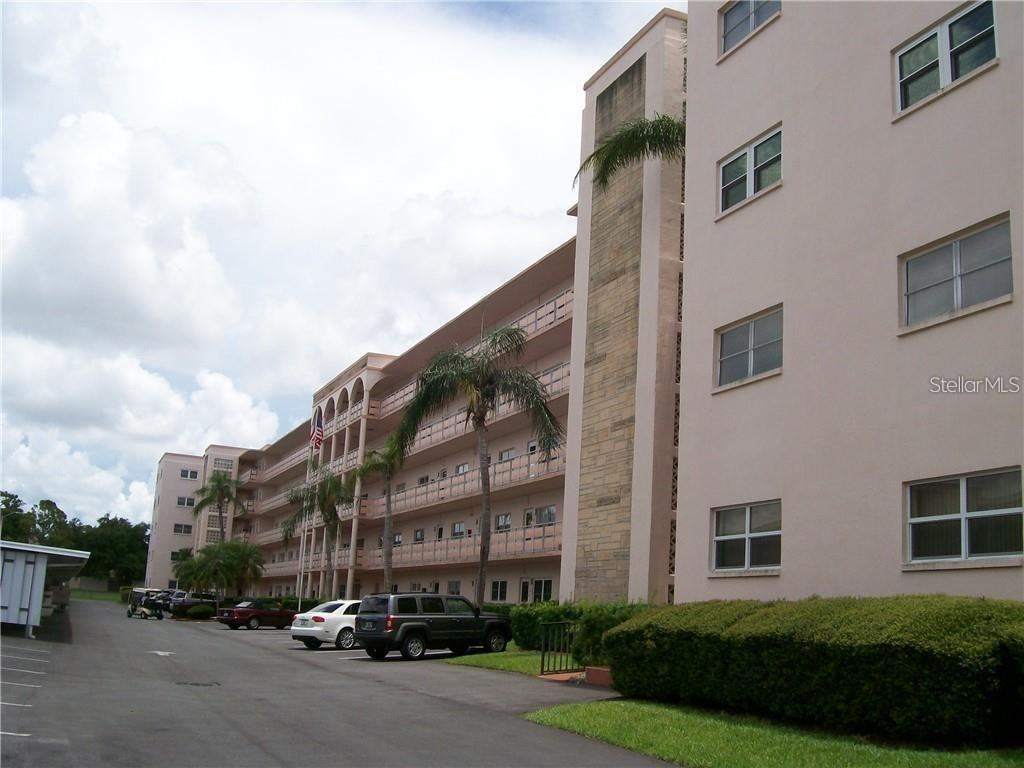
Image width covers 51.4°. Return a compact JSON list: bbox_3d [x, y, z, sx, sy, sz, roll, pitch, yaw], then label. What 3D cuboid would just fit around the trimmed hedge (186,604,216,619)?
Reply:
[{"bbox_3d":[-19.244,14.100,66.000,1.500,0.870,1.700,9,-14,-24],"label":"trimmed hedge"}]

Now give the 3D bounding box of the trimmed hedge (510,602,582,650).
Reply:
[{"bbox_3d":[1.038,7.515,33.000,1.400,1.380,2.500,9,-14,-24],"label":"trimmed hedge"}]

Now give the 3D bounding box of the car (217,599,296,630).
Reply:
[{"bbox_3d":[-12.042,11.399,52.356,1.760,1.360,4.600,-9,-18,44],"label":"car"}]

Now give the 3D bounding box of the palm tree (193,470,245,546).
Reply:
[{"bbox_3d":[-23.924,12.734,85.720,4.300,11.500,4.300,8,-14,-22],"label":"palm tree"}]

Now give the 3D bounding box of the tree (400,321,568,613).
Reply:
[{"bbox_3d":[-1.074,3.562,36.300,5.500,11.000,5.400,3,-13,1],"label":"tree"}]

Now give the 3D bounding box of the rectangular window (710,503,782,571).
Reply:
[{"bbox_3d":[3.292,2.154,14.995,0.120,0.900,1.580,8,-14,-22],"label":"rectangular window"}]

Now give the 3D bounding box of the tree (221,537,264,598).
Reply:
[{"bbox_3d":[-16.190,11.807,63.773,2.900,4.900,2.900,8,-14,-22],"label":"tree"}]

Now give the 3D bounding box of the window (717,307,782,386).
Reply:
[{"bbox_3d":[3.461,-0.503,15.552,0.120,0.900,1.580,8,-14,-22],"label":"window"}]

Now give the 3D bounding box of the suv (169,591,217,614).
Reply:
[{"bbox_3d":[-23.036,16.026,78.000,1.850,1.700,4.600,-8,-17,41],"label":"suv"}]

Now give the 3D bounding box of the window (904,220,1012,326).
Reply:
[{"bbox_3d":[4.996,-1.204,12.025,0.120,0.900,1.580,8,-14,-22],"label":"window"}]

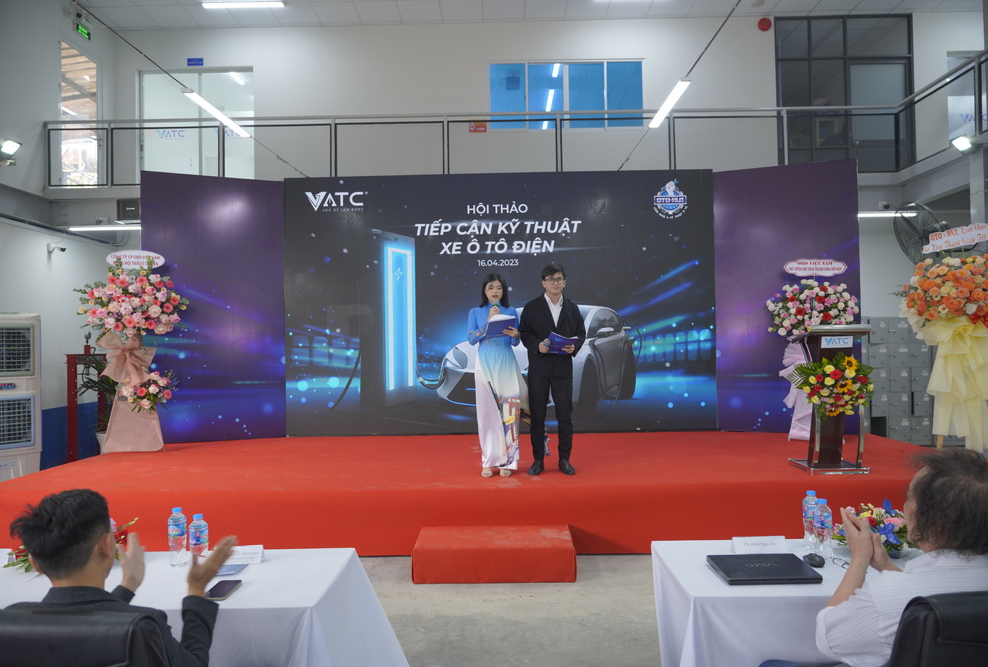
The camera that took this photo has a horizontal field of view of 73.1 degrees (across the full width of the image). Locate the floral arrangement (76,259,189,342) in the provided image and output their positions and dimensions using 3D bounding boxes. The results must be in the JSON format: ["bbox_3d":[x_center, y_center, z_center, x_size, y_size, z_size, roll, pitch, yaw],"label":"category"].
[{"bbox_3d":[-3.660,-0.334,6.750,1.050,0.820,0.550,-1,-1,-9],"label":"floral arrangement"}]

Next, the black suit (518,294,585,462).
[{"bbox_3d":[0.479,0.370,5.550,0.540,1.370,0.400,-1,0,0],"label":"black suit"}]

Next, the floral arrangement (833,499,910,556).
[{"bbox_3d":[1.459,0.733,2.530,0.360,0.225,0.300,-1,-1,1],"label":"floral arrangement"}]

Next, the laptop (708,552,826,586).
[{"bbox_3d":[0.968,0.852,2.395,0.330,0.031,0.235,-1,0,0],"label":"laptop"}]

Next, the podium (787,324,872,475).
[{"bbox_3d":[2.782,0.533,5.583,0.480,1.170,0.570,-1,0,4],"label":"podium"}]

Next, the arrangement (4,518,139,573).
[{"bbox_3d":[-1.597,0.780,2.520,0.480,0.220,0.290,-1,-1,1],"label":"arrangement"}]

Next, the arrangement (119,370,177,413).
[{"bbox_3d":[-3.563,0.596,6.856,0.490,0.400,0.330,-1,0,-9],"label":"arrangement"}]

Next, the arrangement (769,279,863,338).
[{"bbox_3d":[3.259,-0.255,6.800,0.910,0.610,0.480,-1,-1,9],"label":"arrangement"}]

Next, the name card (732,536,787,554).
[{"bbox_3d":[1.021,0.819,2.560,0.207,0.066,0.070,-1,-1,1],"label":"name card"}]

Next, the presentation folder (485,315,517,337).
[{"bbox_3d":[0.059,-0.059,5.275,0.225,0.030,0.270,0,-38,4],"label":"presentation folder"}]

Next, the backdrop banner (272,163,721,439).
[{"bbox_3d":[0.058,-0.345,7.756,5.000,3.020,0.060,-1,-1,1],"label":"backdrop banner"}]

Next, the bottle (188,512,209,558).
[{"bbox_3d":[-1.085,0.772,2.455,0.065,0.220,0.065,-1,-1,1],"label":"bottle"}]

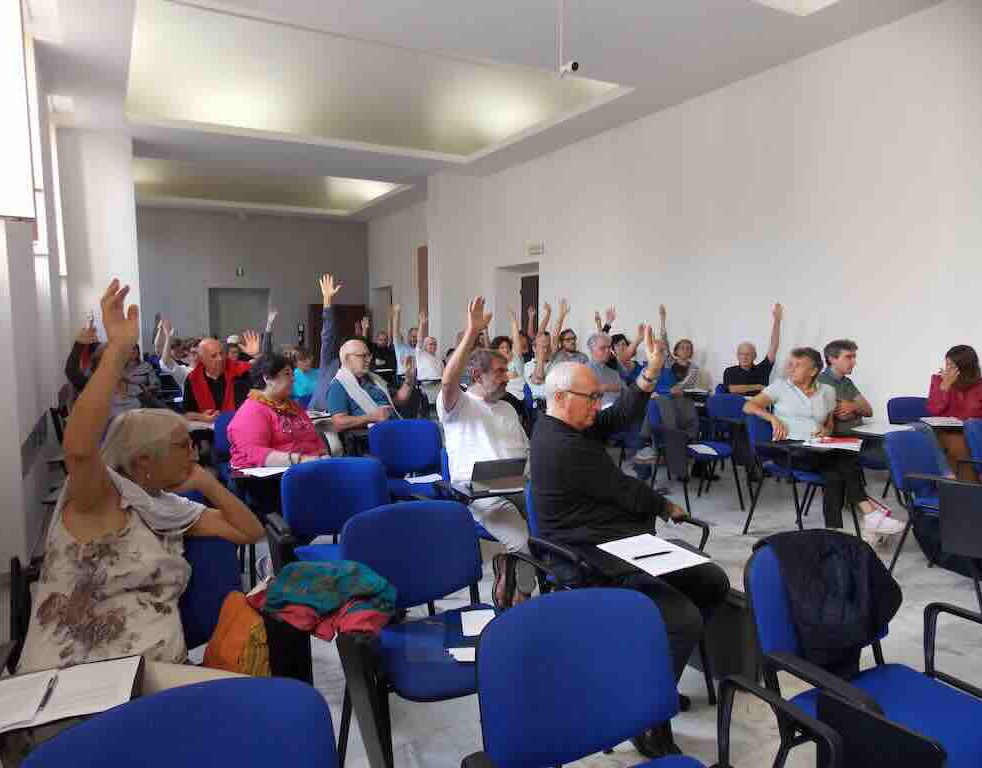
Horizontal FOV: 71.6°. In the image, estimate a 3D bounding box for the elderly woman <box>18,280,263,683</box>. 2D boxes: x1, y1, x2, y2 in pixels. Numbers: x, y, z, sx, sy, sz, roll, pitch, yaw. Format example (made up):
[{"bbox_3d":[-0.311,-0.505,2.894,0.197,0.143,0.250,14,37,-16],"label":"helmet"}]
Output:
[{"bbox_3d":[-0.846,0.511,1.757,0.660,1.500,0.780,-3,6,-28],"label":"elderly woman"}]

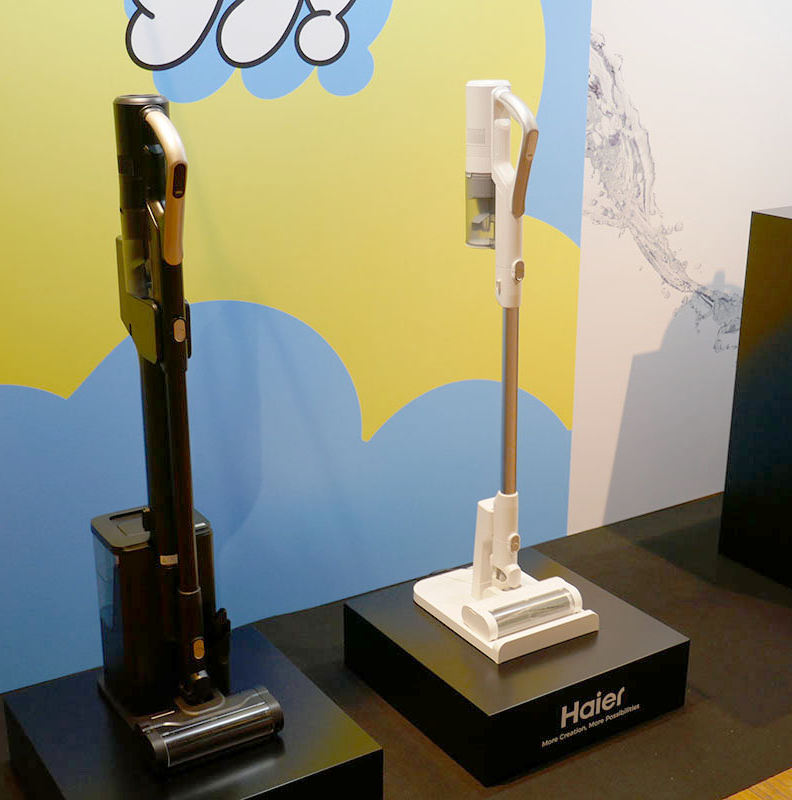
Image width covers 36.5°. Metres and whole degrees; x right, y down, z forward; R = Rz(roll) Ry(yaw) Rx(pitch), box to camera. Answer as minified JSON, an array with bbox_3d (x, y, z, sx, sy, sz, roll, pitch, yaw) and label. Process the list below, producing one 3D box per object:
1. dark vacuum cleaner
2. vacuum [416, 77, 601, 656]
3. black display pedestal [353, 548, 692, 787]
[{"bbox_3d":[-0.381,0.049,1.975,0.238,1.067,0.337,-11,21,-30],"label":"dark vacuum cleaner"},{"bbox_3d":[0.210,-0.067,2.324,0.248,1.070,0.345,-11,21,-30],"label":"vacuum"},{"bbox_3d":[0.239,0.523,2.479,0.500,0.149,0.500,-11,22,-31],"label":"black display pedestal"}]

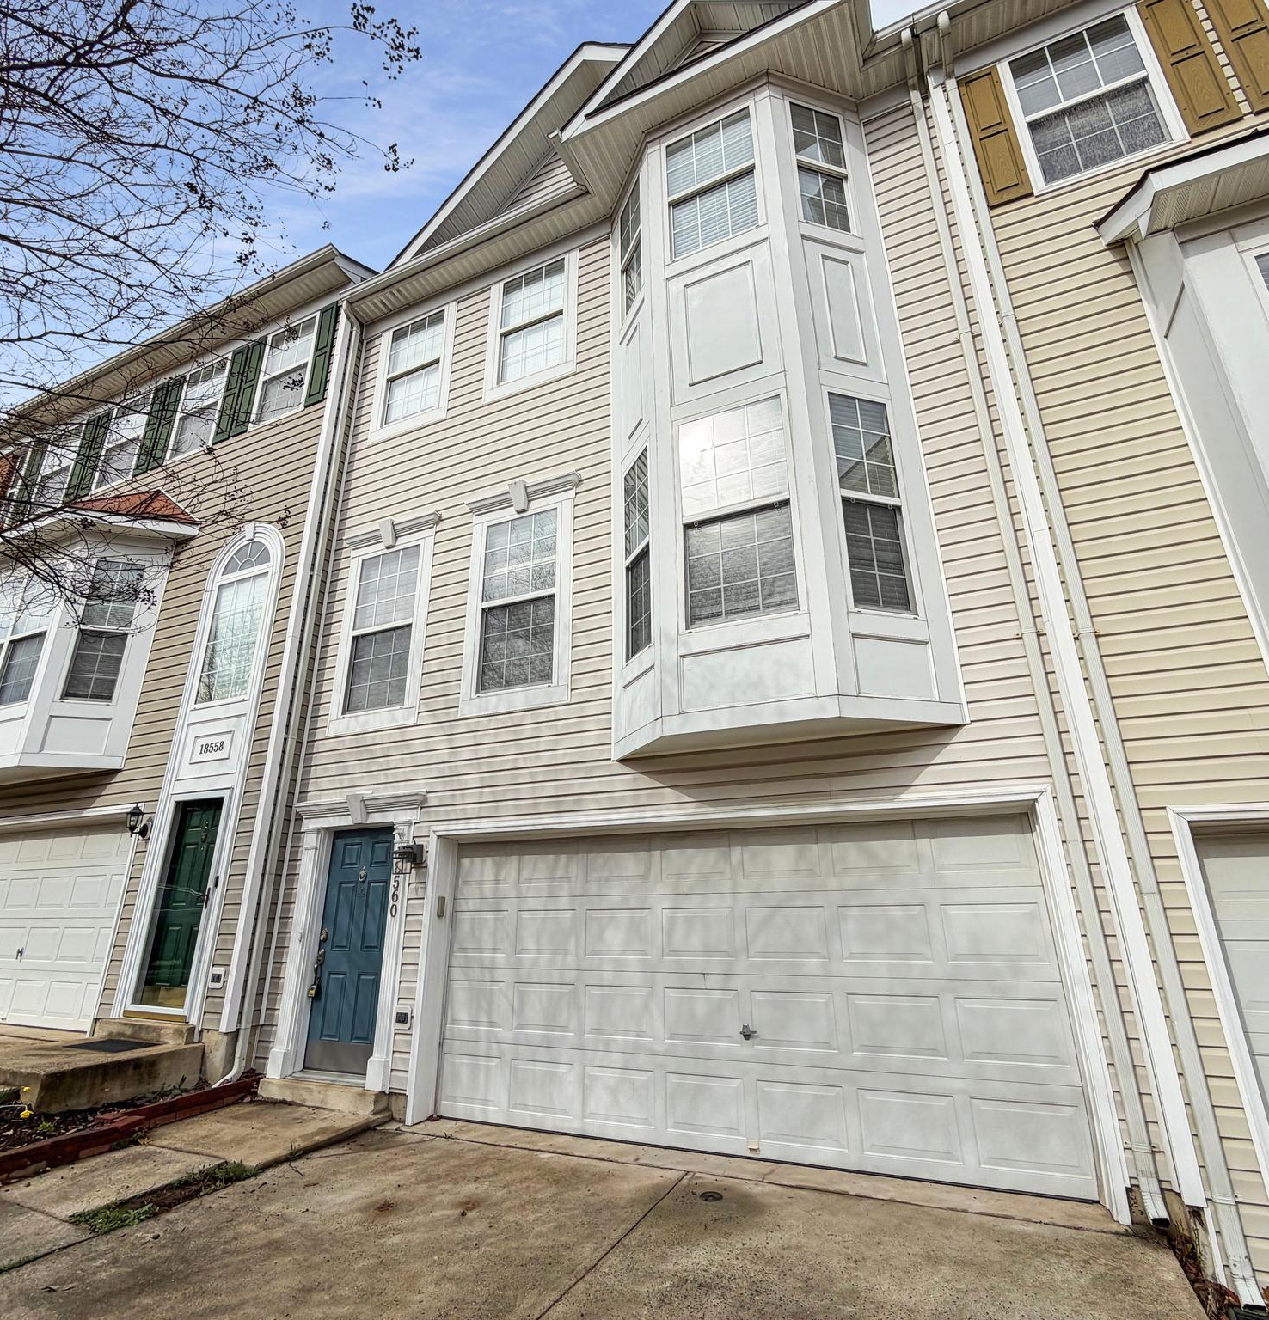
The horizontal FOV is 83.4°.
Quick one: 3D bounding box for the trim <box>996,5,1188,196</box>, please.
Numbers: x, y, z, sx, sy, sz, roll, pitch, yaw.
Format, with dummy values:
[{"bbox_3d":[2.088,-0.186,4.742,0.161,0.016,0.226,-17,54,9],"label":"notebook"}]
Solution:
[{"bbox_3d":[3.397,-4.213,5.353,0.936,1.480,0.080,-9,-21,23],"label":"trim"}]

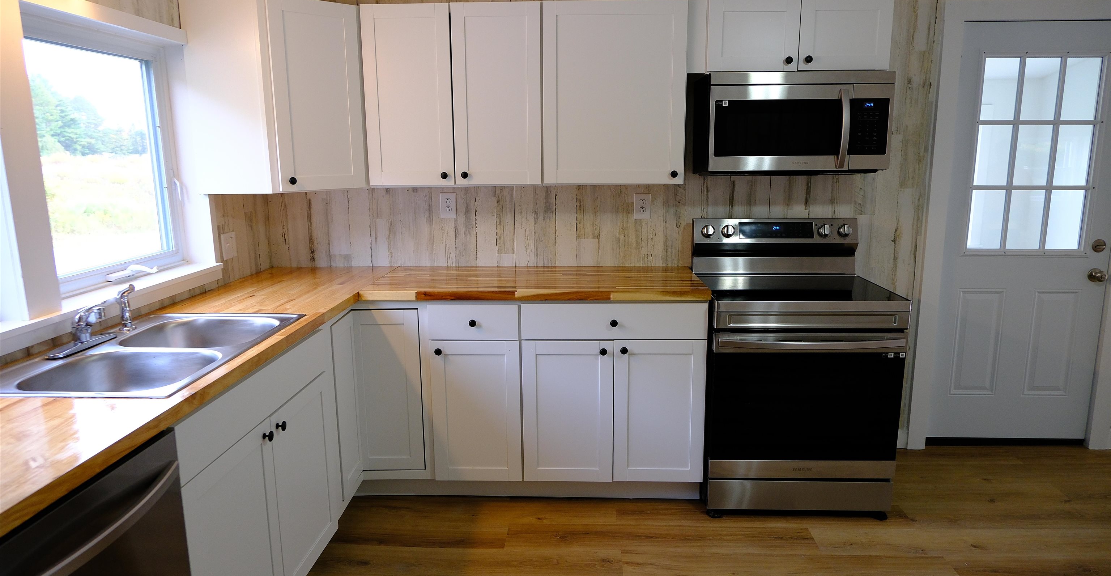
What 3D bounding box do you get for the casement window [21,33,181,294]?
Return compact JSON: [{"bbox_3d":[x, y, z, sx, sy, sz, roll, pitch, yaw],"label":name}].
[{"bbox_3d":[-1.585,-0.443,2.495,0.090,0.840,0.830,0,11,2],"label":"casement window"}]

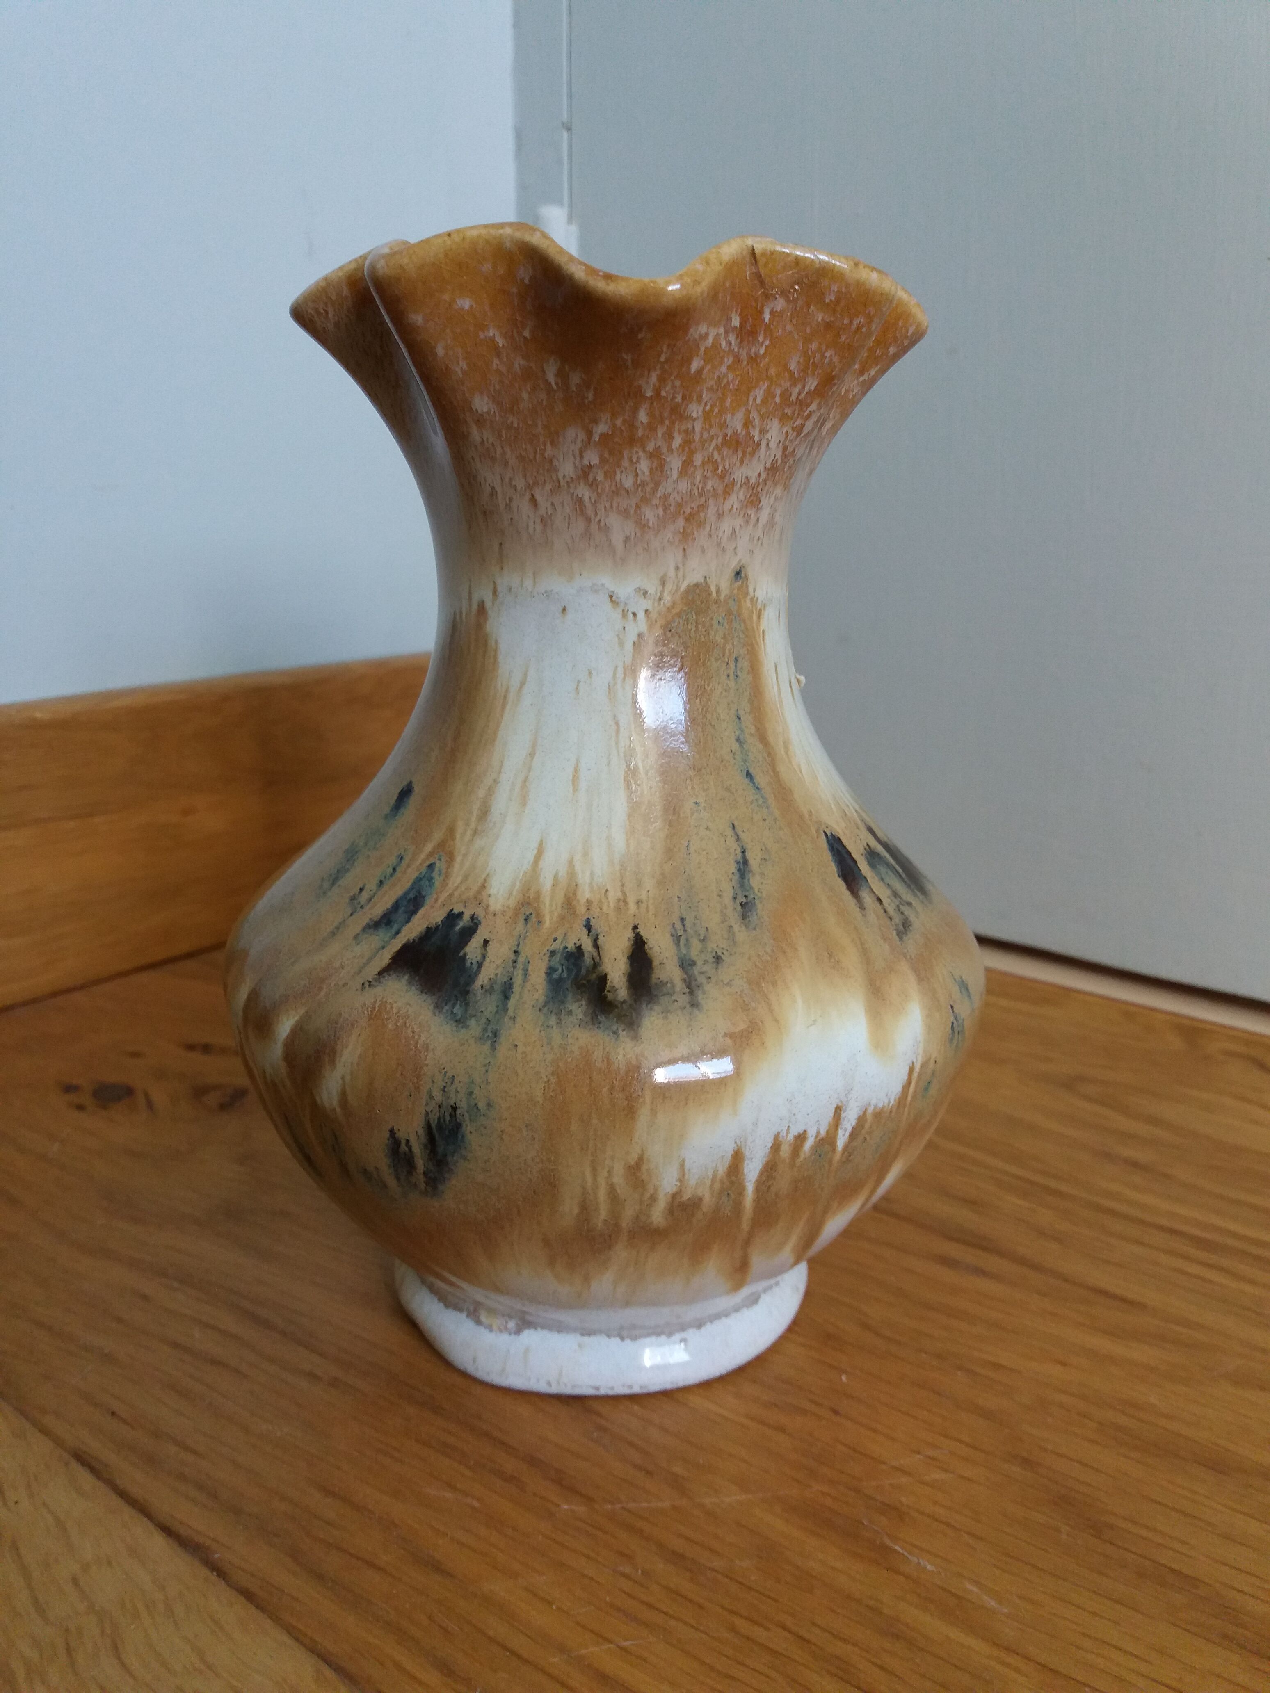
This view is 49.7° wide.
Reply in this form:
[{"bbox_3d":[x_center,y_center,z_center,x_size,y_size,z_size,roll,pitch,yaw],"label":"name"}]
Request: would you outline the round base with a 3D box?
[{"bbox_3d":[-0.007,0.086,0.297,0.089,0.018,0.089,0,15,0],"label":"round base"}]

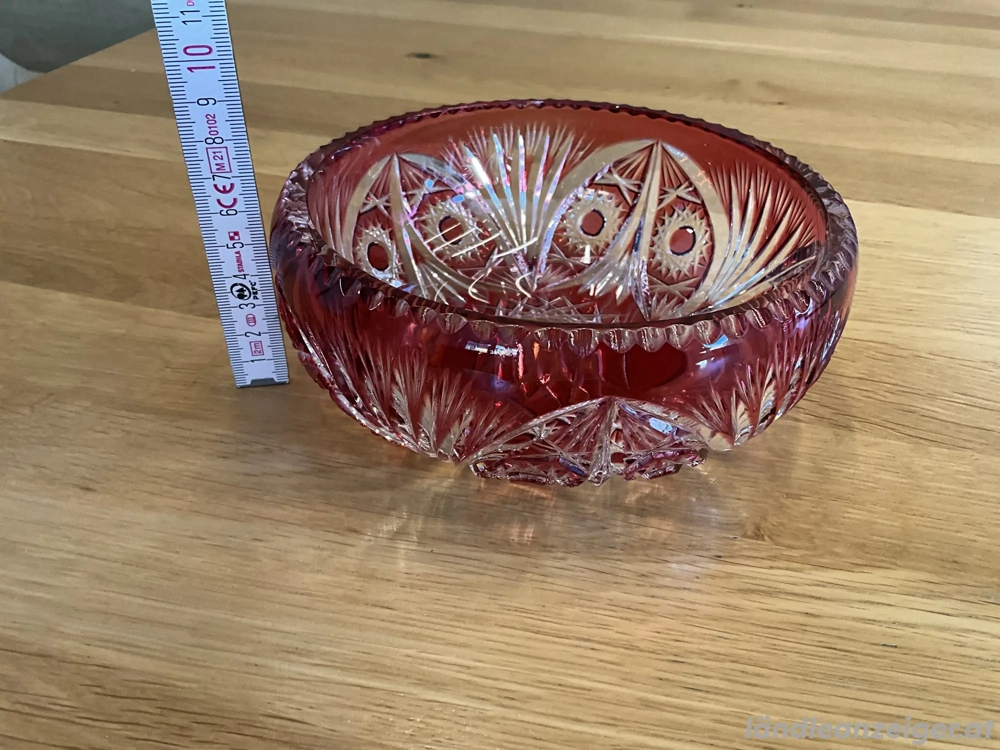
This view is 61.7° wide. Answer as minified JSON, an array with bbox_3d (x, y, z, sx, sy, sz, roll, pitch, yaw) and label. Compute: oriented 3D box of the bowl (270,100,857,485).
[{"bbox_3d":[0.017,-0.025,0.249,0.159,0.066,0.159,1,37,0],"label":"bowl"}]

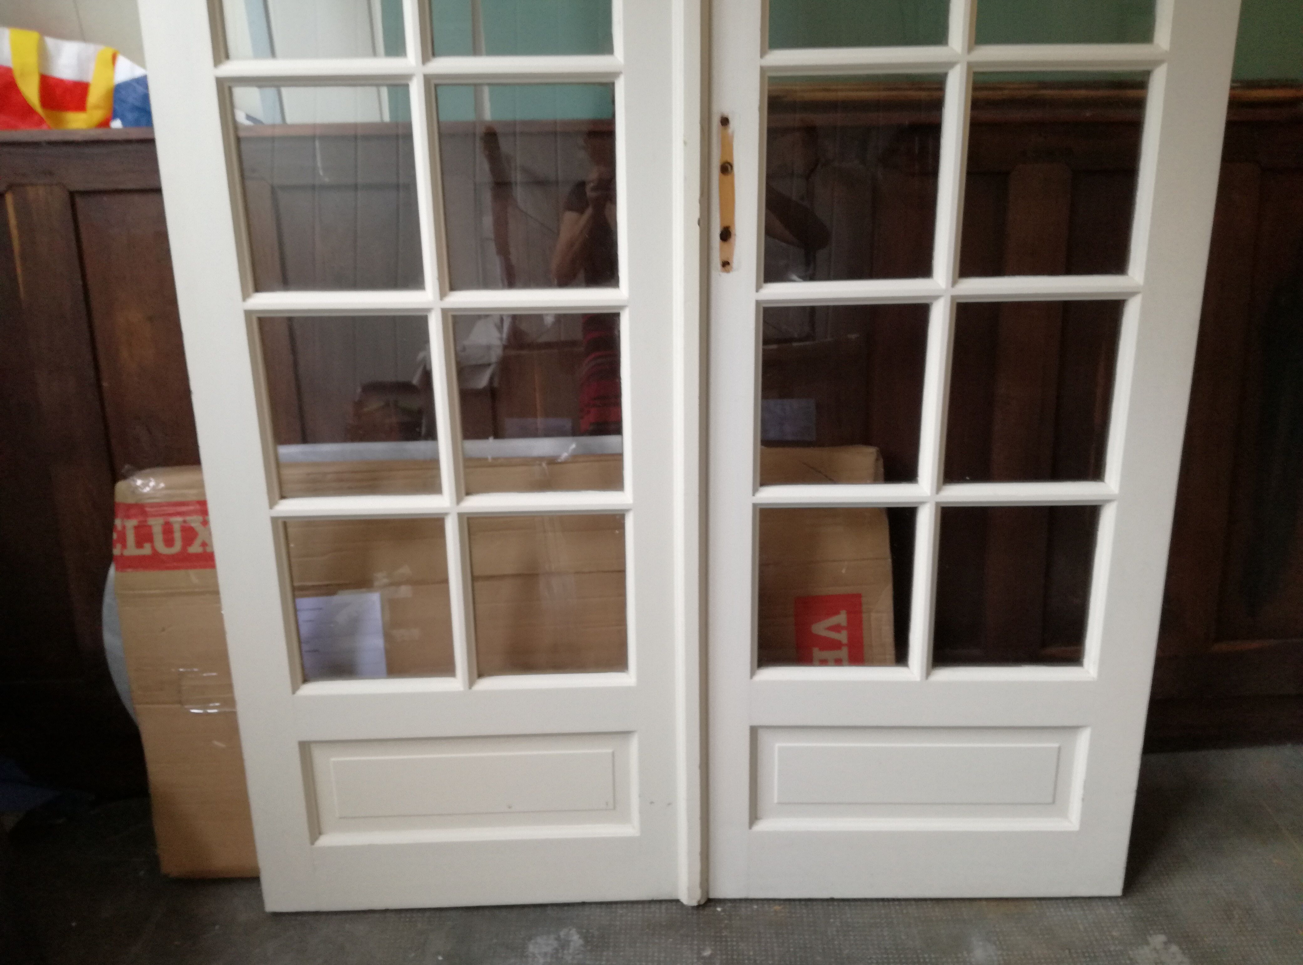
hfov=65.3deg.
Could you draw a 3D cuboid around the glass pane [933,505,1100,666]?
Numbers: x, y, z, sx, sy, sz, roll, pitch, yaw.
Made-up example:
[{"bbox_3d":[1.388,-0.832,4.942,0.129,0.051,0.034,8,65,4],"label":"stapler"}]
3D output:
[{"bbox_3d":[0.520,0.152,1.456,0.221,0.250,0.010,0,17,2],"label":"glass pane"}]

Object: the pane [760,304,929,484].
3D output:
[{"bbox_3d":[0.262,-0.116,1.383,0.221,0.250,0.010,0,17,2],"label":"pane"}]

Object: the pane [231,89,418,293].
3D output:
[{"bbox_3d":[-0.407,-0.369,1.291,0.221,0.250,0.010,-1,17,-1],"label":"pane"}]

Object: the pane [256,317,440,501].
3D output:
[{"bbox_3d":[-0.403,-0.099,1.374,0.221,0.250,0.010,-1,17,-1],"label":"pane"}]

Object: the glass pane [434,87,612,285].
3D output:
[{"bbox_3d":[-0.153,-0.374,1.295,0.221,0.250,0.010,-1,17,-1],"label":"glass pane"}]

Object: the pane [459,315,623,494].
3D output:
[{"bbox_3d":[-0.150,-0.104,1.378,0.221,0.250,0.010,-1,17,-1],"label":"pane"}]

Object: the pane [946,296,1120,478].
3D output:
[{"bbox_3d":[0.515,-0.118,1.376,0.221,0.250,0.010,0,17,2],"label":"pane"}]

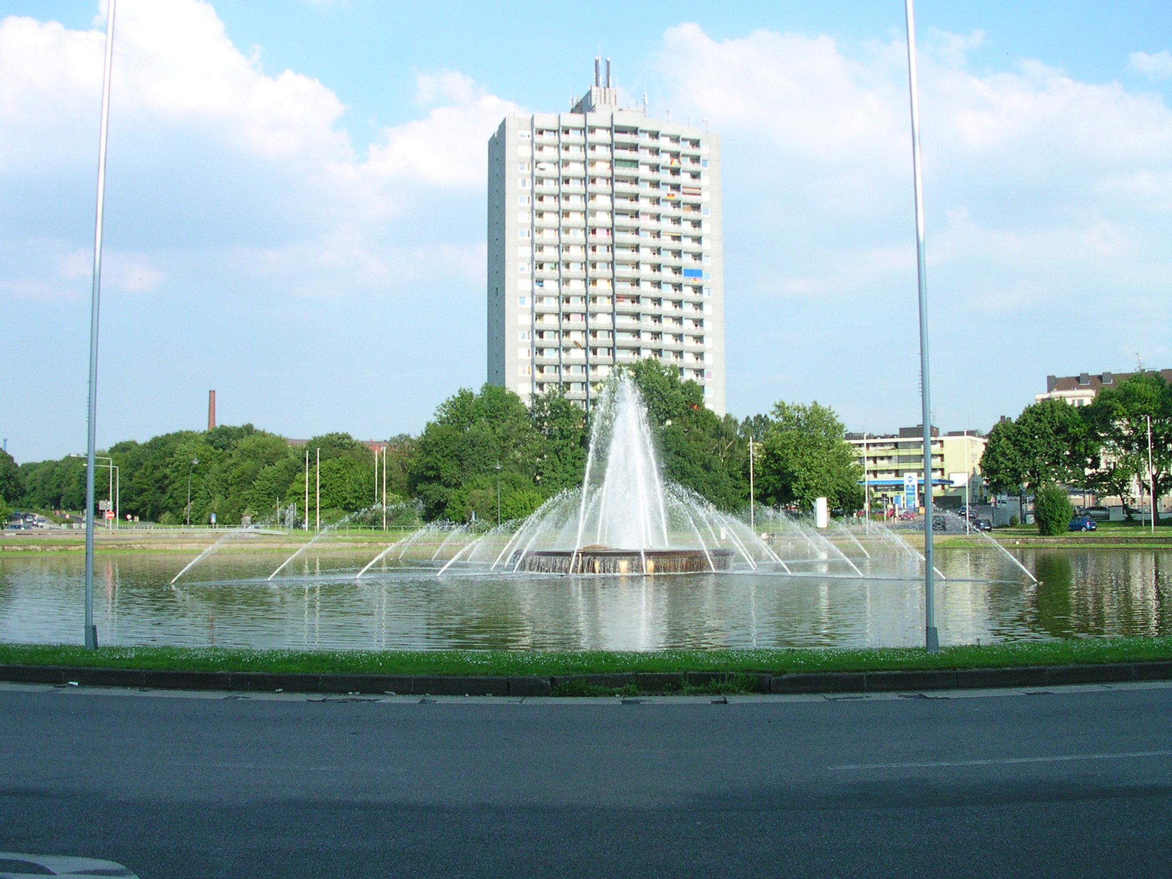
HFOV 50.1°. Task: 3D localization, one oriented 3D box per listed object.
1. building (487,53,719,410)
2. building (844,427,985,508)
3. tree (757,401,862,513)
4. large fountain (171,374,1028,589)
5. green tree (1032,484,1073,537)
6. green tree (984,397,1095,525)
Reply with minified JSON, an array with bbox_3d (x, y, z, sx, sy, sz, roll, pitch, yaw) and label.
[{"bbox_3d":[3.702,-24.474,210.114,37.500,79.000,25.000,1,-4,-16],"label":"building"},{"bbox_3d":[65.527,6.569,255.116,32.000,15.500,14.000,-2,-4,29],"label":"building"},{"bbox_3d":[30.059,2.397,168.210,14.000,15.400,14.000,-1,-4,10],"label":"tree"},{"bbox_3d":[1.408,1.882,73.539,37.000,11.600,38.000,0,-4,3],"label":"large fountain"},{"bbox_3d":[42.323,6.336,113.319,3.800,4.750,3.800,-2,-4,20],"label":"green tree"},{"bbox_3d":[50.390,2.390,139.140,13.200,14.000,13.000,-2,-4,20],"label":"green tree"}]

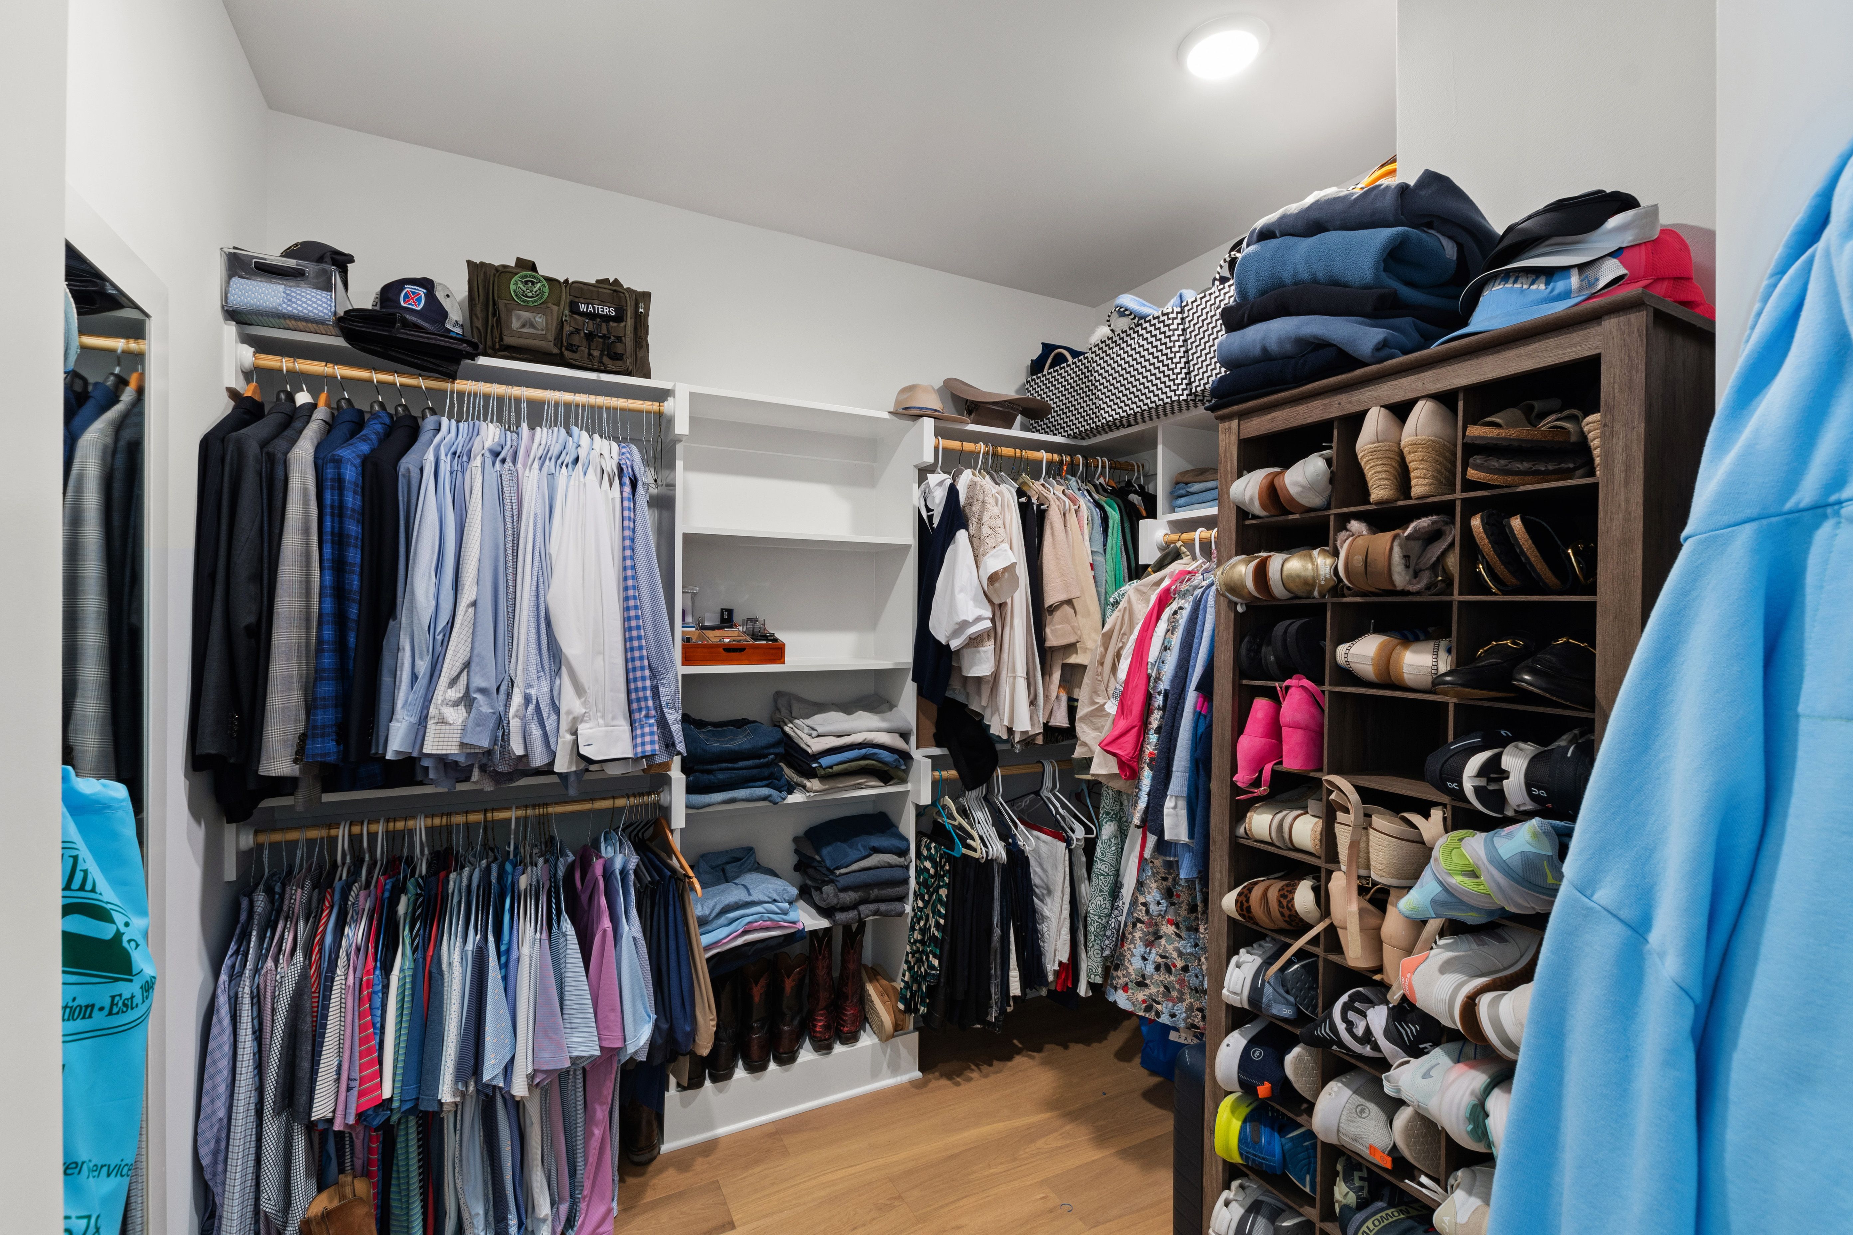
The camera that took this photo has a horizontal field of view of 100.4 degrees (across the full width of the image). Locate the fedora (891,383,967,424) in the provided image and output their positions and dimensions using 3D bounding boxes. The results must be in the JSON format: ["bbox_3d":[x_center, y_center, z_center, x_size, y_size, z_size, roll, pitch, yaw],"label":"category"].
[{"bbox_3d":[-0.002,-0.693,2.539,0.270,0.130,0.315,0,0,-27],"label":"fedora"}]

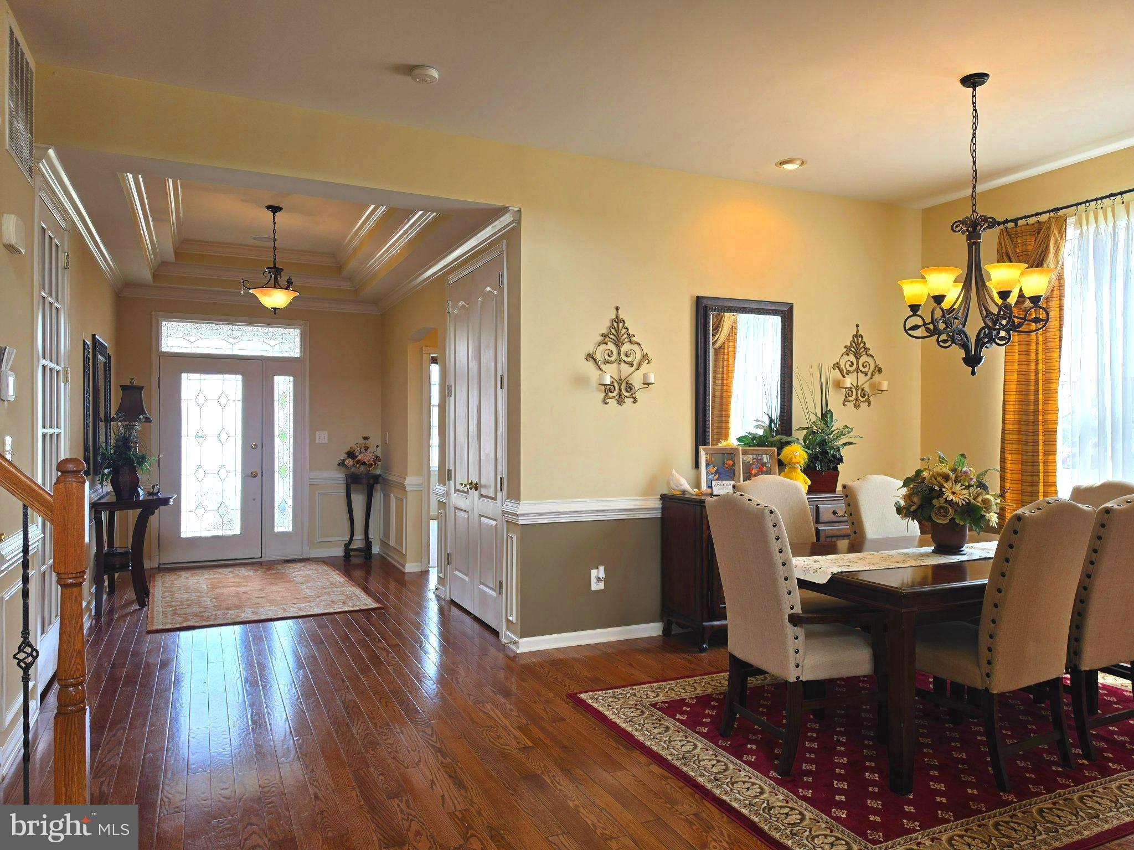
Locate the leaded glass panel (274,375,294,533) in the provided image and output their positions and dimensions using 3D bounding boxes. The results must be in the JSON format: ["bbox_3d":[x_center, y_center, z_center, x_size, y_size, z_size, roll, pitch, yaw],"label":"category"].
[{"bbox_3d":[-2.897,0.294,7.709,0.196,1.590,0.030,0,0,-26],"label":"leaded glass panel"}]

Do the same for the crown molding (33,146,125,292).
[{"bbox_3d":[-3.300,-1.248,5.298,0.090,0.105,4.010,0,0,-26],"label":"crown molding"}]

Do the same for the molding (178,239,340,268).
[{"bbox_3d":[-2.865,-1.615,7.096,1.450,0.100,0.090,0,0,-26],"label":"molding"}]

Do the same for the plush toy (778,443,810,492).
[{"bbox_3d":[1.494,0.289,4.930,0.200,0.330,0.170,0,0,5],"label":"plush toy"}]

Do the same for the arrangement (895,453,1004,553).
[{"bbox_3d":[1.884,0.384,3.705,0.475,0.465,0.460,0,0,-26],"label":"arrangement"}]

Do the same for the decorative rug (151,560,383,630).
[{"bbox_3d":[-2.635,1.369,6.331,1.540,0.012,2.350,0,0,-28],"label":"decorative rug"}]

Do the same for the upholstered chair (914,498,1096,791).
[{"bbox_3d":[1.716,0.818,3.098,0.510,1.100,0.630,0,0,-25],"label":"upholstered chair"}]

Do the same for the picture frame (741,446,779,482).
[{"bbox_3d":[1.308,0.310,5.151,0.265,0.305,0.040,0,-10,-4],"label":"picture frame"}]

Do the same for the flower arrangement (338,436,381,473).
[{"bbox_3d":[-2.157,0.311,7.820,0.440,0.410,0.380,0,0,-26],"label":"flower arrangement"}]

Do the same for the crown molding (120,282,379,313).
[{"bbox_3d":[-3.063,-1.258,7.486,2.410,0.120,0.100,0,0,-26],"label":"crown molding"}]

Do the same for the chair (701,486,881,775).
[{"bbox_3d":[0.982,0.808,3.164,0.680,1.058,0.515,0,0,-26],"label":"chair"}]

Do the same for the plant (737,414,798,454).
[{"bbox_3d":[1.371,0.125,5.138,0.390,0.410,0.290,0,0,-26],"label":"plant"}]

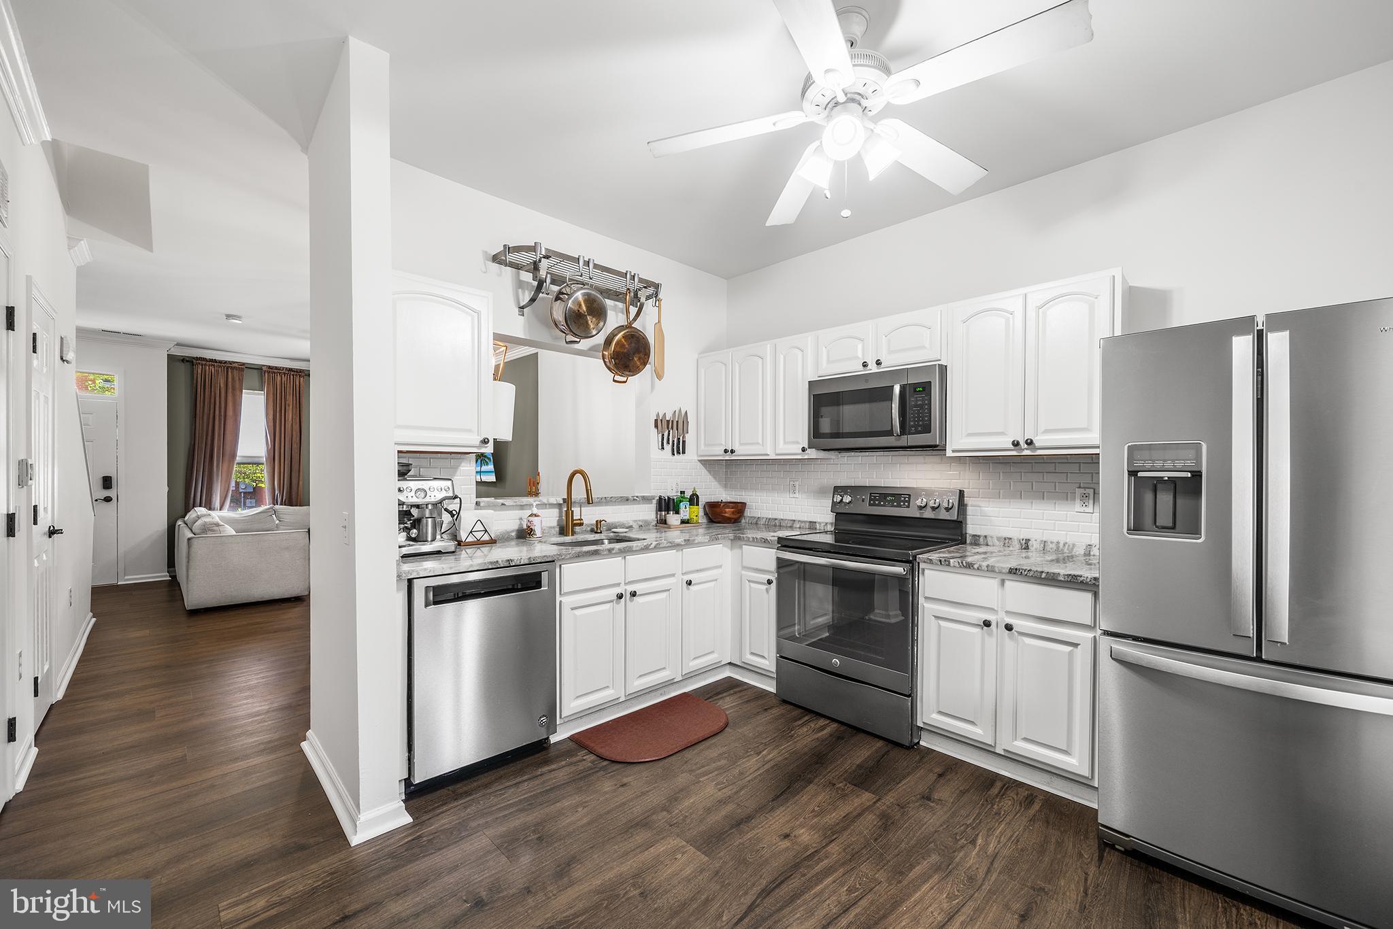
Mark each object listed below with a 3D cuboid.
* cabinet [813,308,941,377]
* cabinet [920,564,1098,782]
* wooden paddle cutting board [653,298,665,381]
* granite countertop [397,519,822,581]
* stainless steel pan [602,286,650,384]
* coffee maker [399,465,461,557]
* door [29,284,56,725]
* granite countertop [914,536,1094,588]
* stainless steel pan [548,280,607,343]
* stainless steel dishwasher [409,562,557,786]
[{"bbox_3d":[1.074,-0.650,2.875,0.765,0.300,0.330,0,0,43],"label":"cabinet"},{"bbox_3d":[1.510,0.852,2.370,0.680,0.780,0.600,0,0,44],"label":"cabinet"},{"bbox_3d":[-0.221,-0.749,3.000,0.075,0.490,0.015,0,0,-35],"label":"wooden paddle cutting board"},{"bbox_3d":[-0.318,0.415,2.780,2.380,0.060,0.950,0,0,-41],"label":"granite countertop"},{"bbox_3d":[-0.400,-0.738,2.866,0.285,0.550,0.090,0,0,-42],"label":"stainless steel pan"},{"bbox_3d":[-1.370,0.214,2.410,0.320,0.410,0.340,0,0,-42],"label":"coffee maker"},{"bbox_3d":[-3.250,0.245,2.495,0.610,2.050,0.050,0,0,43],"label":"door"},{"bbox_3d":[1.500,0.433,2.370,0.690,0.085,0.645,0,0,44],"label":"granite countertop"},{"bbox_3d":[-0.617,-0.815,2.683,0.285,0.320,0.130,0,14,-41],"label":"stainless steel pan"},{"bbox_3d":[-1.071,0.865,2.342,0.600,0.830,0.600,0,0,-41],"label":"stainless steel dishwasher"}]

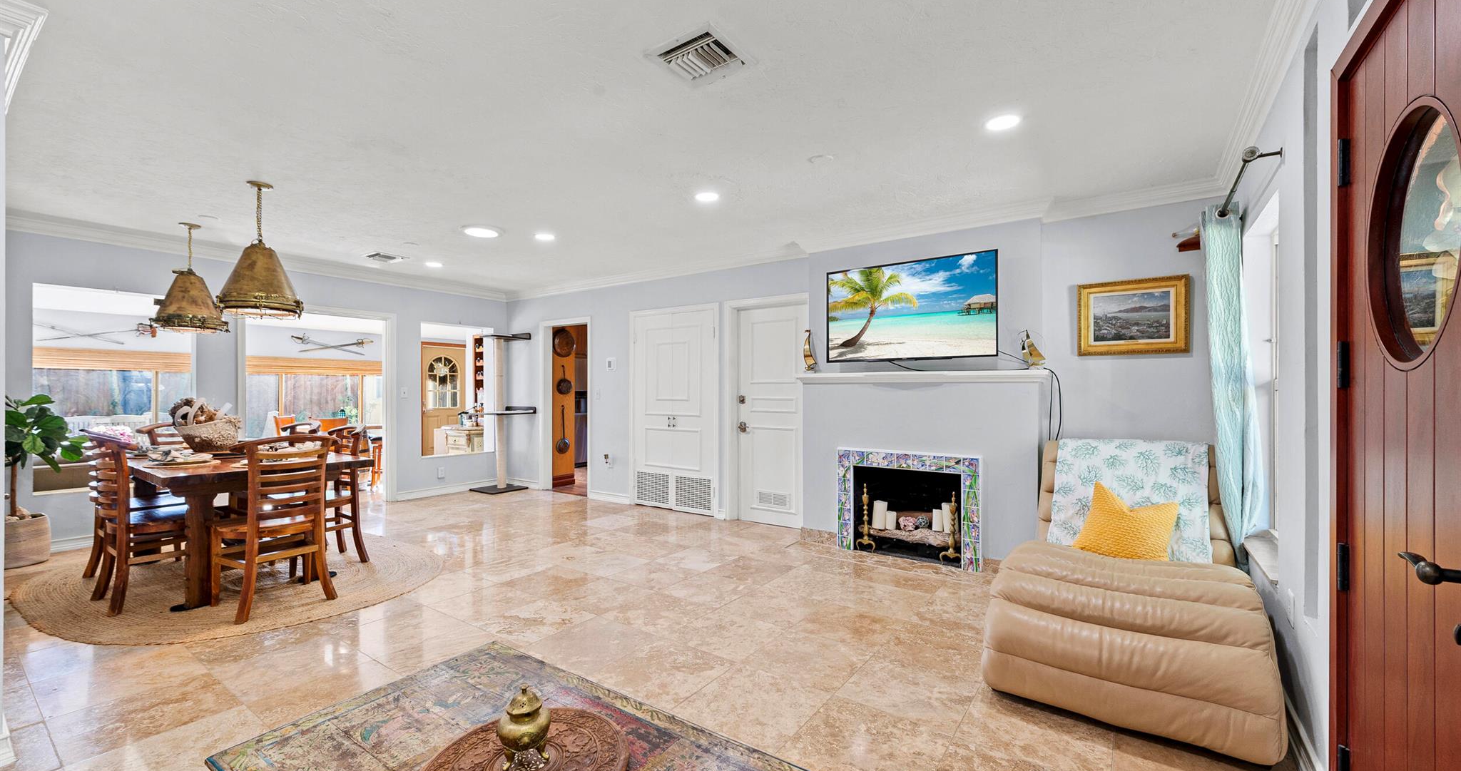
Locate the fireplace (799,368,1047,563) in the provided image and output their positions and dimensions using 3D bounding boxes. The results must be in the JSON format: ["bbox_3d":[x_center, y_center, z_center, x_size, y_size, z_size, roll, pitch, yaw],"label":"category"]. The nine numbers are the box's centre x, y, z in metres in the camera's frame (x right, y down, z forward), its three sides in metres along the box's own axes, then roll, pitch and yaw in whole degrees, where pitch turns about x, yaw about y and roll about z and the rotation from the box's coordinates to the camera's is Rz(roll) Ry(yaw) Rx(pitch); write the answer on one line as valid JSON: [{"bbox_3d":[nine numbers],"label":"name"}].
[{"bbox_3d":[1.338,0.578,4.129,1.764,1.351,0.344,0,0,36],"label":"fireplace"}]

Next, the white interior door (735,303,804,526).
[{"bbox_3d":[0.396,0.275,5.300,0.772,2.031,0.045,-1,-1,34],"label":"white interior door"}]

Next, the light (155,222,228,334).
[{"bbox_3d":[-4.034,-0.799,4.249,0.400,0.794,0.400,0,0,36],"label":"light"}]

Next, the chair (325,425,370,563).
[{"bbox_3d":[-2.916,0.786,4.037,0.516,0.972,0.507,-1,-1,34],"label":"chair"}]

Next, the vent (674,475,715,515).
[{"bbox_3d":[-0.345,1.056,5.563,0.498,0.324,0.030,0,0,36],"label":"vent"}]

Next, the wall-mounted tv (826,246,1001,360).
[{"bbox_3d":[1.293,-0.543,4.168,1.247,0.707,0.060,0,0,36],"label":"wall-mounted tv"}]

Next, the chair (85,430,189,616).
[{"bbox_3d":[-3.429,0.777,3.413,0.516,0.972,0.516,-1,-1,34],"label":"chair"}]

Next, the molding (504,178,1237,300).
[{"bbox_3d":[-0.009,-1.189,5.456,7.306,0.102,0.231,-1,-1,34],"label":"molding"}]

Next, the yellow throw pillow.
[{"bbox_3d":[2.060,0.755,2.970,0.430,0.400,0.150,0,-30,36],"label":"yellow throw pillow"}]

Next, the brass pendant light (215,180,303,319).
[{"bbox_3d":[-2.975,-0.849,3.587,0.425,0.838,0.425,-1,-1,34],"label":"brass pendant light"}]

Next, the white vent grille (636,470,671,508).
[{"bbox_3d":[-0.793,1.062,5.887,0.485,0.324,0.030,0,0,36],"label":"white vent grille"}]

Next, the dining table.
[{"bbox_3d":[-3.482,0.883,3.916,1.993,0.774,1.016,-1,-1,34],"label":"dining table"}]

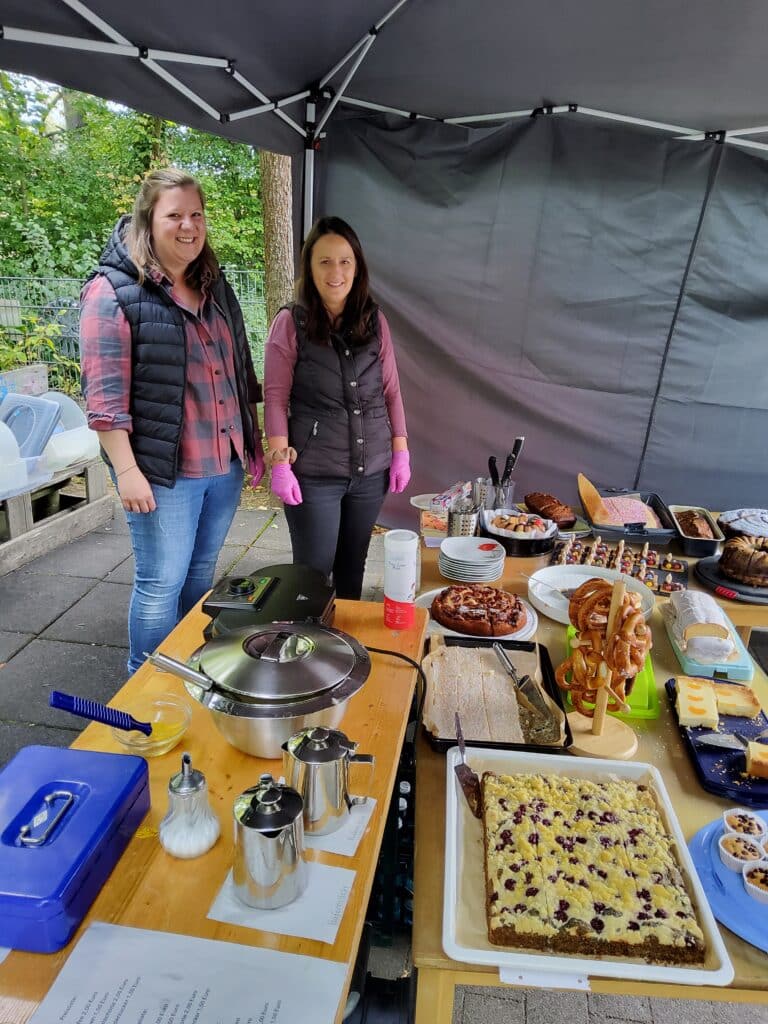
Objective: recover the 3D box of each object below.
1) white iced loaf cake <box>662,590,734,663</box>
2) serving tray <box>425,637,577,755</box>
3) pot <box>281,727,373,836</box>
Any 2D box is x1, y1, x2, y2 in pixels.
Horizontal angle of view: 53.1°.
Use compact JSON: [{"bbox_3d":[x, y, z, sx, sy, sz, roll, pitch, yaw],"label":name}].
[{"bbox_3d":[0.785,0.272,1.917,0.119,0.072,0.292,5,20,7],"label":"white iced loaf cake"},{"bbox_3d":[0.229,0.385,1.652,0.290,0.040,0.400,4,20,4],"label":"serving tray"},{"bbox_3d":[-0.074,0.353,1.037,0.125,0.130,0.090,5,20,8],"label":"pot"}]

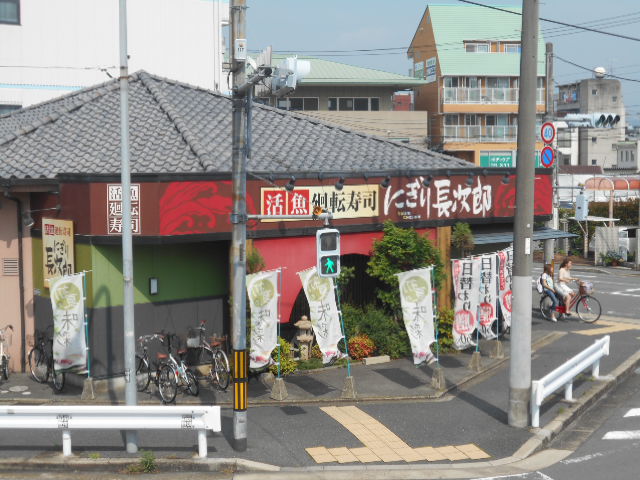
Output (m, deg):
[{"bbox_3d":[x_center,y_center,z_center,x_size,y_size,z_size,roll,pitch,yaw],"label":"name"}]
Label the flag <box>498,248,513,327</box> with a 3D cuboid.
[{"bbox_3d":[4.089,1.049,23.200,0.500,1.780,0.140,-1,5,-12],"label":"flag"}]

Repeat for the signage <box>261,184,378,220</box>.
[{"bbox_3d":[0.027,-0.759,22.300,3.050,0.710,0.090,-4,6,-38],"label":"signage"}]

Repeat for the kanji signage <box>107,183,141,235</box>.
[{"bbox_3d":[-3.462,-0.540,18.991,0.580,0.890,0.040,0,6,-1],"label":"kanji signage"}]

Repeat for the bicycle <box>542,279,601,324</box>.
[{"bbox_3d":[6.297,1.524,26.852,1.730,1.050,0.550,3,6,27],"label":"bicycle"}]

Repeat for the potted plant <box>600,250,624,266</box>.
[{"bbox_3d":[10.520,0.668,38.700,0.780,0.600,0.700,1,5,6],"label":"potted plant"}]

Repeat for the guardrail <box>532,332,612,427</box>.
[{"bbox_3d":[4.525,2.471,19.102,0.250,0.770,4.550,3,6,28],"label":"guardrail"}]

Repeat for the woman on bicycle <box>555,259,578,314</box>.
[{"bbox_3d":[6.440,1.210,27.900,0.550,1.480,0.450,1,5,18],"label":"woman on bicycle"}]

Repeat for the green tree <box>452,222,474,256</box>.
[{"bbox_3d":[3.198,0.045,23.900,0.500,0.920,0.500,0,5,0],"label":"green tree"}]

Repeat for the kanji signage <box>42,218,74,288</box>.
[{"bbox_3d":[-5.121,0.264,21.000,1.080,1.320,0.080,4,6,43],"label":"kanji signage"}]

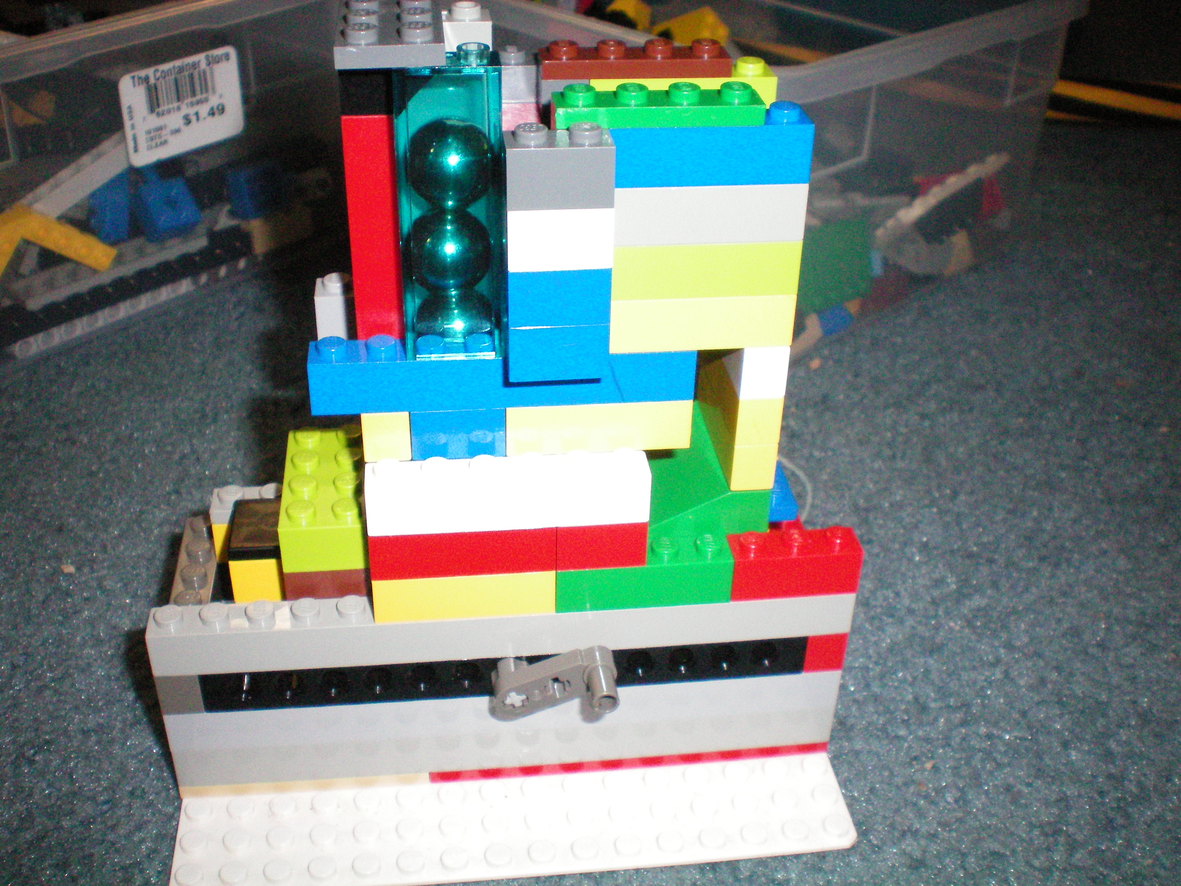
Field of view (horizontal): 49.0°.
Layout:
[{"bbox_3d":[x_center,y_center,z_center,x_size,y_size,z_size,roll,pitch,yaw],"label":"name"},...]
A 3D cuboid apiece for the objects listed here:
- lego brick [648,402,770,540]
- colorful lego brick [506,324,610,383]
[{"bbox_3d":[0.019,0.004,0.249,0.024,0.010,0.032,-3,33,-6],"label":"lego brick"},{"bbox_3d":[-0.006,-0.019,0.211,0.016,0.010,0.016,-2,34,-6],"label":"colorful lego brick"}]

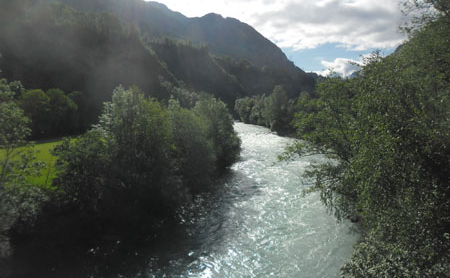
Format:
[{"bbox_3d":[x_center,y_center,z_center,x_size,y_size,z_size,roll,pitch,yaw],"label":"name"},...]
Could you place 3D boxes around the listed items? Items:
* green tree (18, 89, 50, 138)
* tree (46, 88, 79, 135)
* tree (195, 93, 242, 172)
[{"bbox_3d":[-40.140,-5.373,74.000,6.540,10.219,6.344,0,4,0],"label":"green tree"},{"bbox_3d":[-35.165,-5.843,76.000,6.717,9.866,6.516,0,4,0],"label":"tree"},{"bbox_3d":[-0.918,-0.796,43.000,5.463,9.026,5.299,0,4,0],"label":"tree"}]

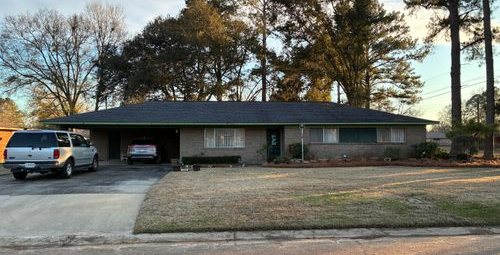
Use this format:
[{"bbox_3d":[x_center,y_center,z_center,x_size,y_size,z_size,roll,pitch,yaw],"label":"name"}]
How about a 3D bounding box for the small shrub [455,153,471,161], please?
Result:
[{"bbox_3d":[13.412,1.830,23.700,0.970,0.480,0.850,0,-3,-3],"label":"small shrub"}]

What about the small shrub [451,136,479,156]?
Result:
[{"bbox_3d":[14.529,1.208,25.200,1.800,1.420,1.700,0,-3,-3],"label":"small shrub"}]

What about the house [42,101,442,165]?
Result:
[{"bbox_3d":[-0.449,0.264,28.518,24.700,4.600,10.400,0,-3,-3],"label":"house"}]

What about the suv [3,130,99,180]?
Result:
[{"bbox_3d":[-8.217,1.128,16.195,2.000,1.900,5.200,0,-3,-5],"label":"suv"}]

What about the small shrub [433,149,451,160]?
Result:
[{"bbox_3d":[12.240,1.726,24.000,1.100,0.740,1.000,0,-3,-3],"label":"small shrub"}]

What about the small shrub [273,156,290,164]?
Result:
[{"bbox_3d":[1.955,2.048,23.300,1.070,0.480,0.850,0,-3,-3],"label":"small shrub"}]

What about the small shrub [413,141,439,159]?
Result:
[{"bbox_3d":[11.357,1.424,24.300,1.620,1.120,1.500,0,-3,-3],"label":"small shrub"}]

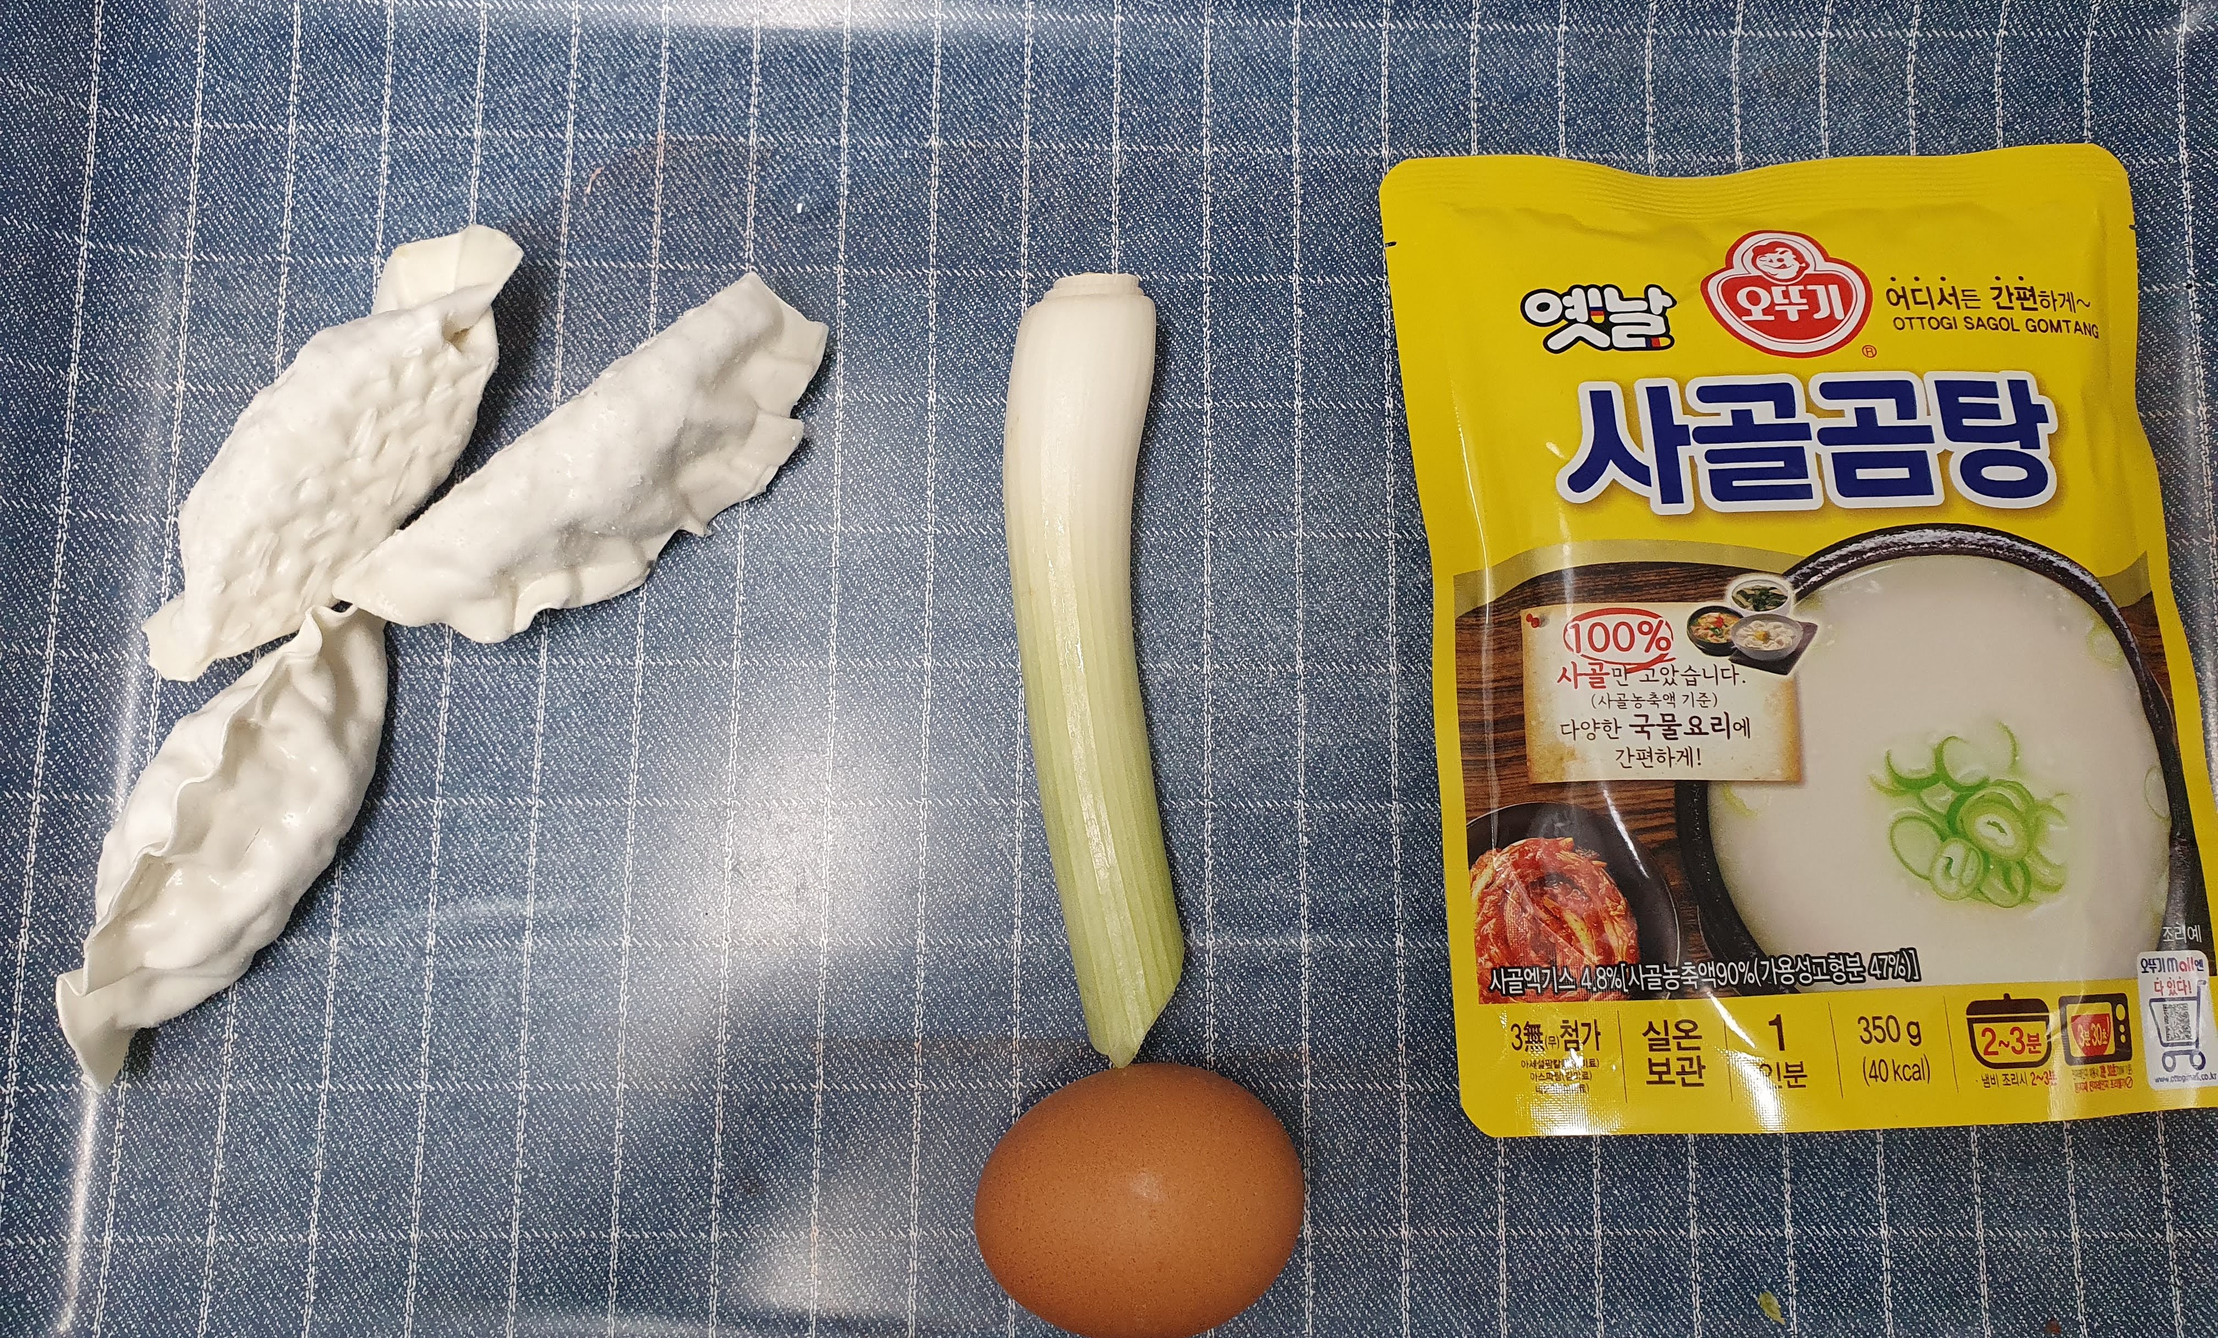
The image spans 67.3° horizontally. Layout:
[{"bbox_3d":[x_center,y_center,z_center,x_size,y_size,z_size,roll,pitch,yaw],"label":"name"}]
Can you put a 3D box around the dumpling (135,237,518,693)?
[{"bbox_3d":[-0.139,-0.039,0.301,0.035,0.030,0.099,36,82,3],"label":"dumpling"}]

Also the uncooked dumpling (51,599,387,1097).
[{"bbox_3d":[-0.155,0.029,0.290,0.037,0.033,0.092,34,82,3],"label":"uncooked dumpling"}]

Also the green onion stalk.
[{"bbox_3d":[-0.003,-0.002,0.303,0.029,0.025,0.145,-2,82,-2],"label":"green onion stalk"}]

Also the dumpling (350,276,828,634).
[{"bbox_3d":[-0.092,-0.034,0.304,0.101,0.026,0.036,-37,85,-6],"label":"dumpling"}]

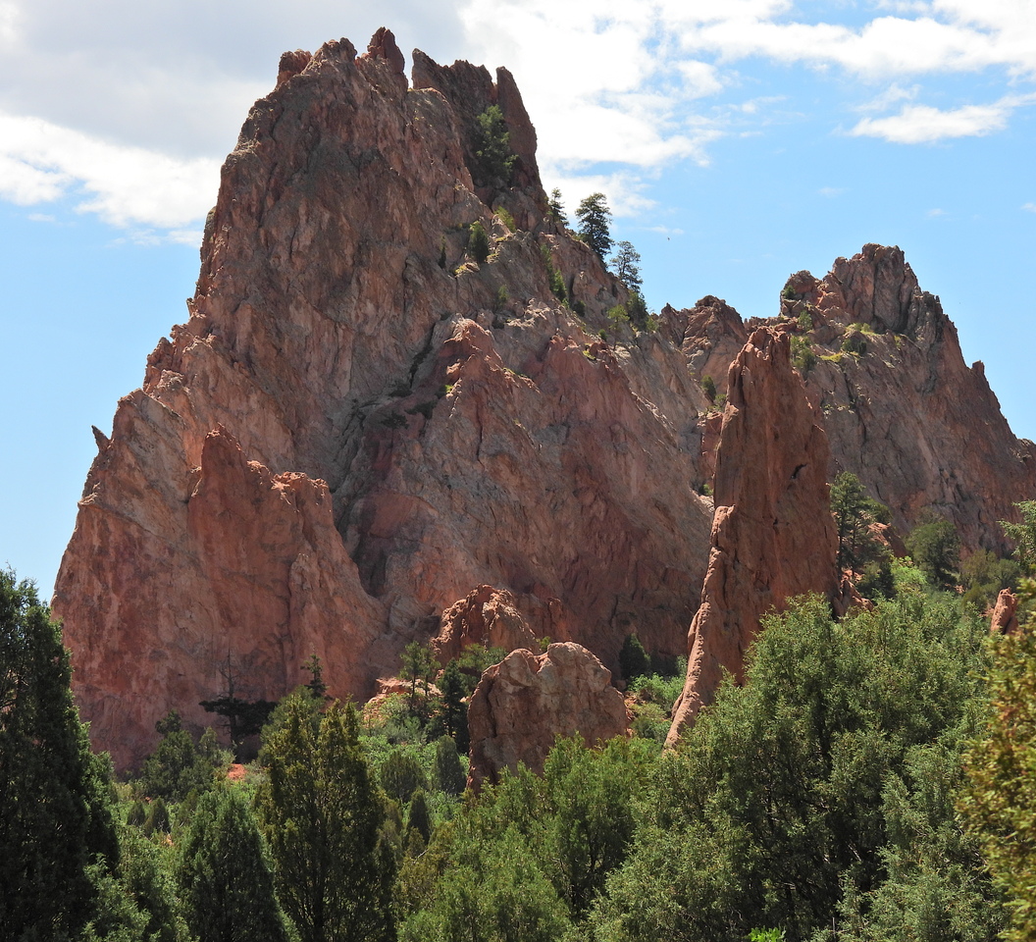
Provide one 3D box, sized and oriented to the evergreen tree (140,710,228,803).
[{"bbox_3d":[-29.590,25.150,335.000,7.160,8.110,6.800,0,-5,0],"label":"evergreen tree"}]

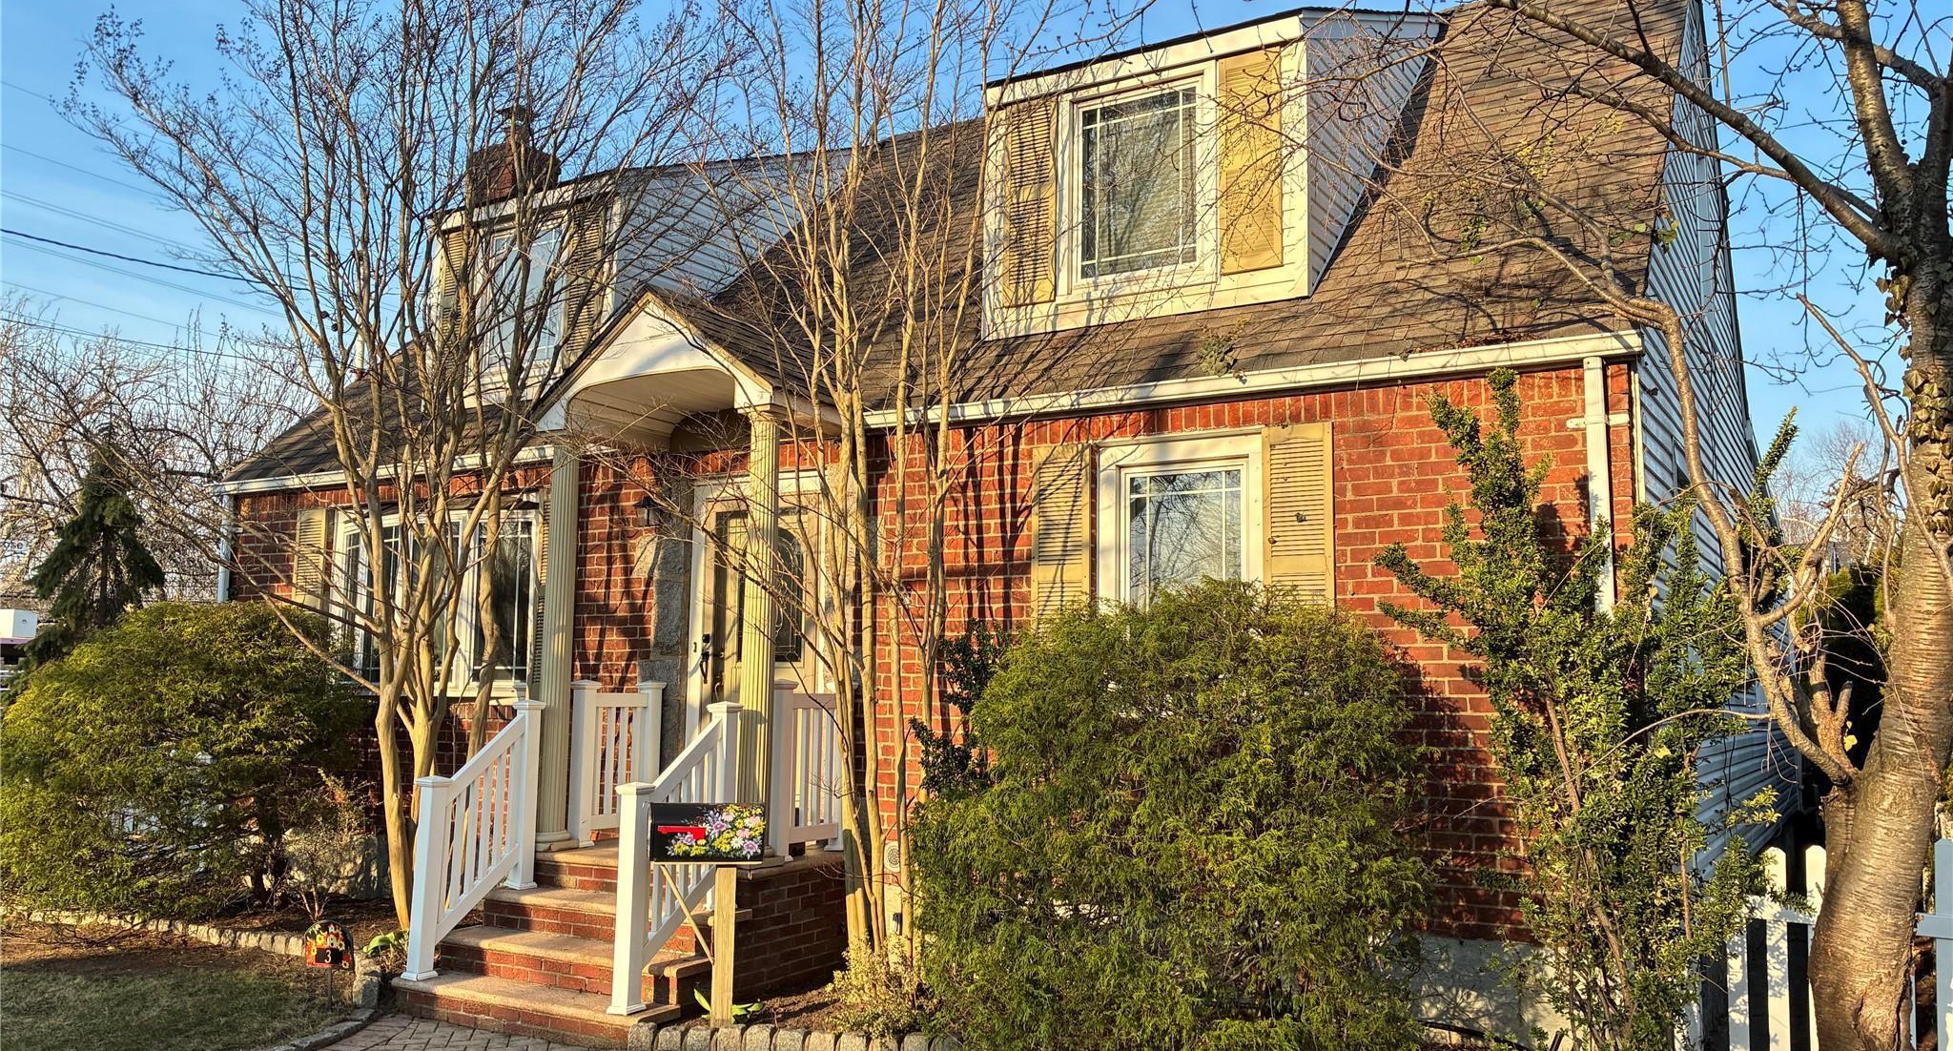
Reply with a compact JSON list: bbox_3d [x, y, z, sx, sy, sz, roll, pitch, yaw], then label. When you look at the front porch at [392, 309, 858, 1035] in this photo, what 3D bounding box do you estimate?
[{"bbox_3d":[-1.831,0.582,8.087,2.000,3.890,1.970,-3,-8,32],"label":"front porch"}]

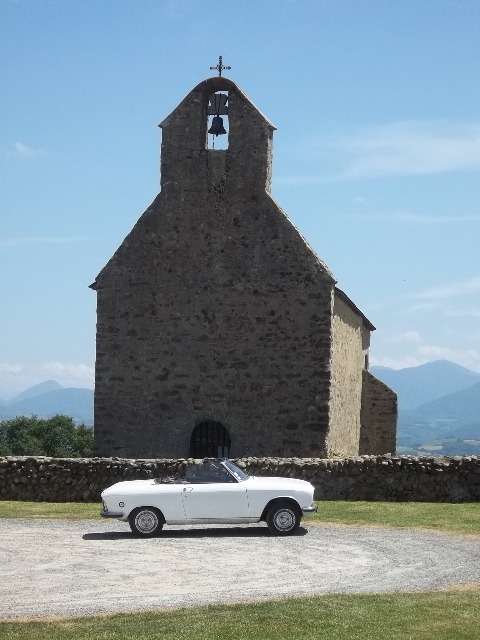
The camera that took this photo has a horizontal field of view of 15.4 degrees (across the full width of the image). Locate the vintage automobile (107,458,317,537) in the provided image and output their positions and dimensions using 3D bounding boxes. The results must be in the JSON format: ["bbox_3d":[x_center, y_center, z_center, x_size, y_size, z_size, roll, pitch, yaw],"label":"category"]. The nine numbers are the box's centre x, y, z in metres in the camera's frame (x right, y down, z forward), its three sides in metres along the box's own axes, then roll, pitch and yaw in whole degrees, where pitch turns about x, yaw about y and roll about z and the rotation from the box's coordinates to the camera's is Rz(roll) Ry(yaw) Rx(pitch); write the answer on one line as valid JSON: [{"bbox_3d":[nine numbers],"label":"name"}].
[{"bbox_3d":[-0.528,3.033,30.500,3.760,1.320,1.570,0,-4,-3],"label":"vintage automobile"}]

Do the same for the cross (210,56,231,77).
[{"bbox_3d":[-0.577,-7.502,52.529,0.600,0.640,0.070,0,-4,8],"label":"cross"}]

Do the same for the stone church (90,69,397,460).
[{"bbox_3d":[0.873,-0.311,60.829,8.568,12.262,19.000,0,-4,8],"label":"stone church"}]

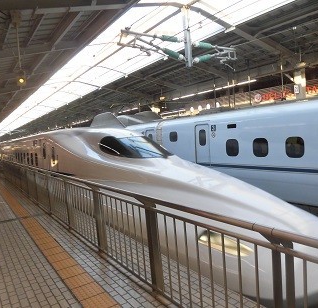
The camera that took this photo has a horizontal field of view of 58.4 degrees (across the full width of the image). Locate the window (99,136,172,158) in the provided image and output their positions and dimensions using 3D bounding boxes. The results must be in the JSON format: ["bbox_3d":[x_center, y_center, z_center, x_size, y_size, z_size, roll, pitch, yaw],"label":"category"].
[{"bbox_3d":[-0.570,-0.149,7.988,1.600,0.680,1.800,-6,4,-34],"label":"window"}]

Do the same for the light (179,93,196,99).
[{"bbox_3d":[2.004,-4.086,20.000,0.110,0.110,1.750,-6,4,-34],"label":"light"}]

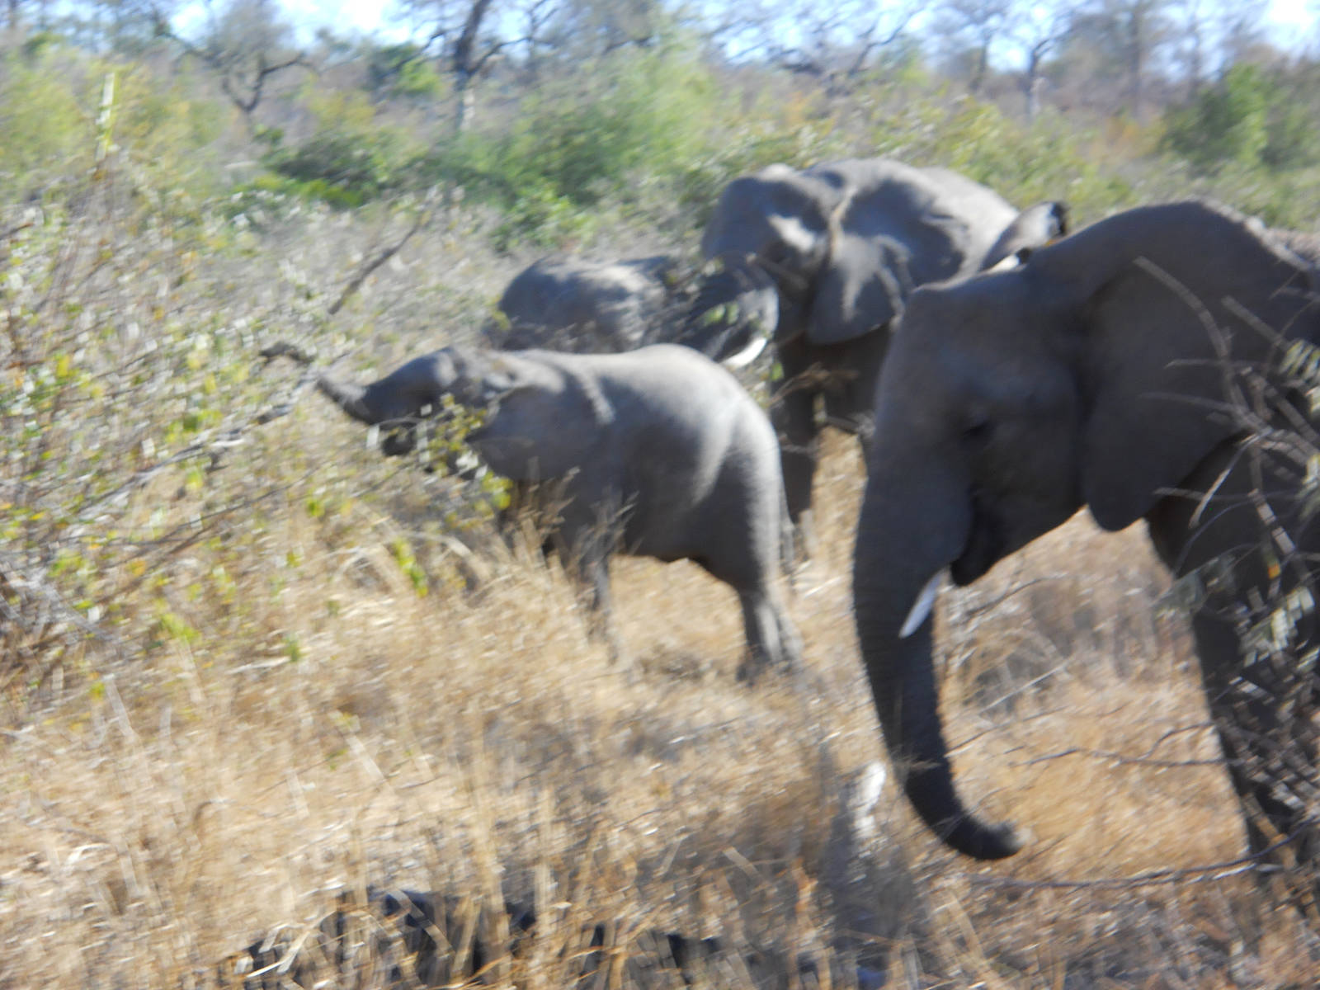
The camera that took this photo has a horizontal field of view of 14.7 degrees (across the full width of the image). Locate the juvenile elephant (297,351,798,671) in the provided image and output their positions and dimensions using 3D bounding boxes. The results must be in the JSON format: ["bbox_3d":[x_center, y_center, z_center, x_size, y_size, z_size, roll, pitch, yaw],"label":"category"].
[{"bbox_3d":[-0.494,0.073,23.400,2.250,1.500,0.850,3,5,30],"label":"juvenile elephant"}]

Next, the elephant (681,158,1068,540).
[{"bbox_3d":[1.329,-0.848,31.000,1.350,2.400,3.100,3,6,37],"label":"elephant"}]

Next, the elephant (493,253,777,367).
[{"bbox_3d":[-0.104,-0.503,29.500,1.850,1.720,0.850,-2,5,-21],"label":"elephant"}]

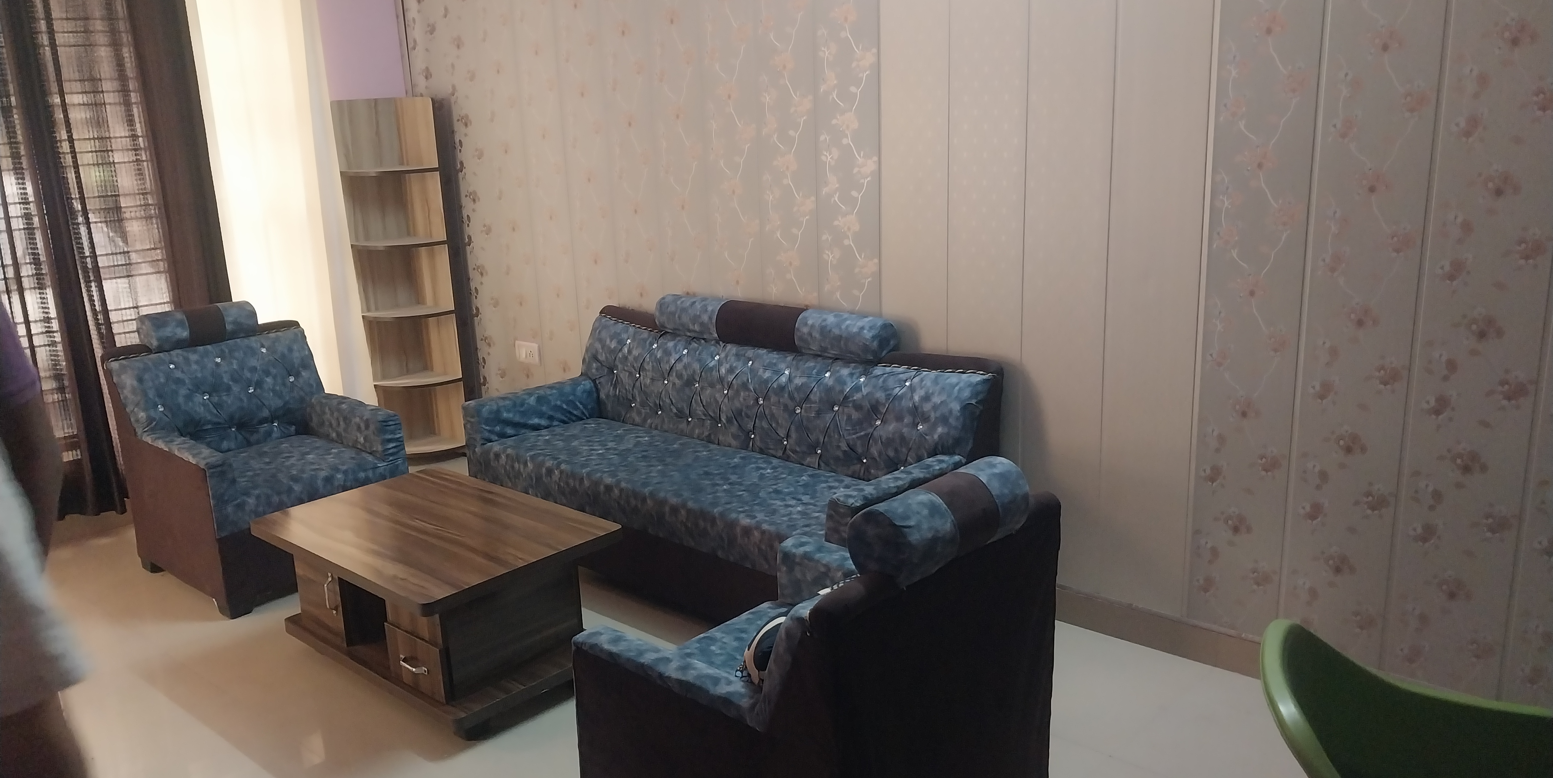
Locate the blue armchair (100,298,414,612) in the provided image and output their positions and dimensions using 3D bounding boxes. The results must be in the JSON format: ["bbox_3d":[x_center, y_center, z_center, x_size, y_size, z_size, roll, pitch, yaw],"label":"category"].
[{"bbox_3d":[-1.776,0.182,4.032,0.720,0.875,0.680,11,19,40],"label":"blue armchair"}]

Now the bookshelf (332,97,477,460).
[{"bbox_3d":[-1.605,-0.435,5.008,0.260,1.560,0.335,11,19,40],"label":"bookshelf"}]

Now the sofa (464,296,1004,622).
[{"bbox_3d":[-0.209,0.187,3.758,1.775,0.885,0.675,11,19,40],"label":"sofa"}]

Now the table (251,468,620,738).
[{"bbox_3d":[-0.970,0.578,3.340,0.935,0.400,0.620,11,19,40],"label":"table"}]

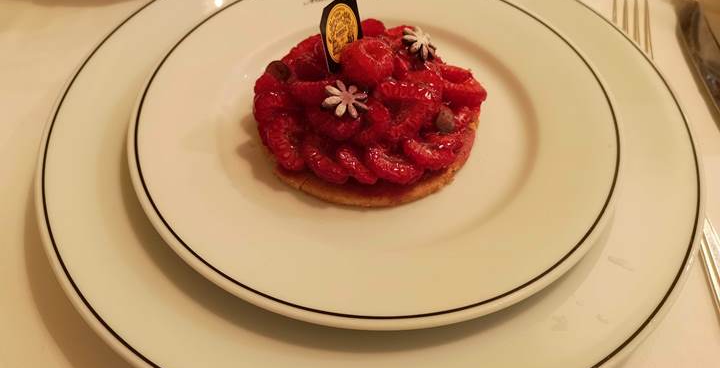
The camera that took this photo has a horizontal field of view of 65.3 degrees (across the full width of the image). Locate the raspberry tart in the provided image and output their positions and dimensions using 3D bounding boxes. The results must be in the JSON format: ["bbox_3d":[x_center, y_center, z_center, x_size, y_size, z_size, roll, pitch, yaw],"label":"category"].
[{"bbox_3d":[0.003,-0.040,0.233,0.099,0.034,0.099,0,52,0],"label":"raspberry tart"}]

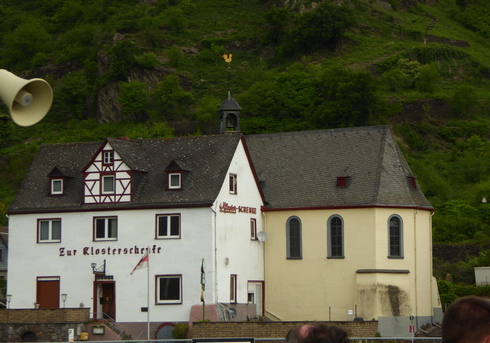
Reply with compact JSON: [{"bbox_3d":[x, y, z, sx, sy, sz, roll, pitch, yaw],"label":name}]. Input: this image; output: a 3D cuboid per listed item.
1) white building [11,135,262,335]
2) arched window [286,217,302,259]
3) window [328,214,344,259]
[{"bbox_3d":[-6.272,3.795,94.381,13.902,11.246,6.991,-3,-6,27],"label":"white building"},{"bbox_3d":[2.835,3.767,92.999,0.997,2.527,0.250,-3,-6,27],"label":"arched window"},{"bbox_3d":[5.148,3.678,91.797,1.025,2.505,0.250,-3,-6,27],"label":"window"}]

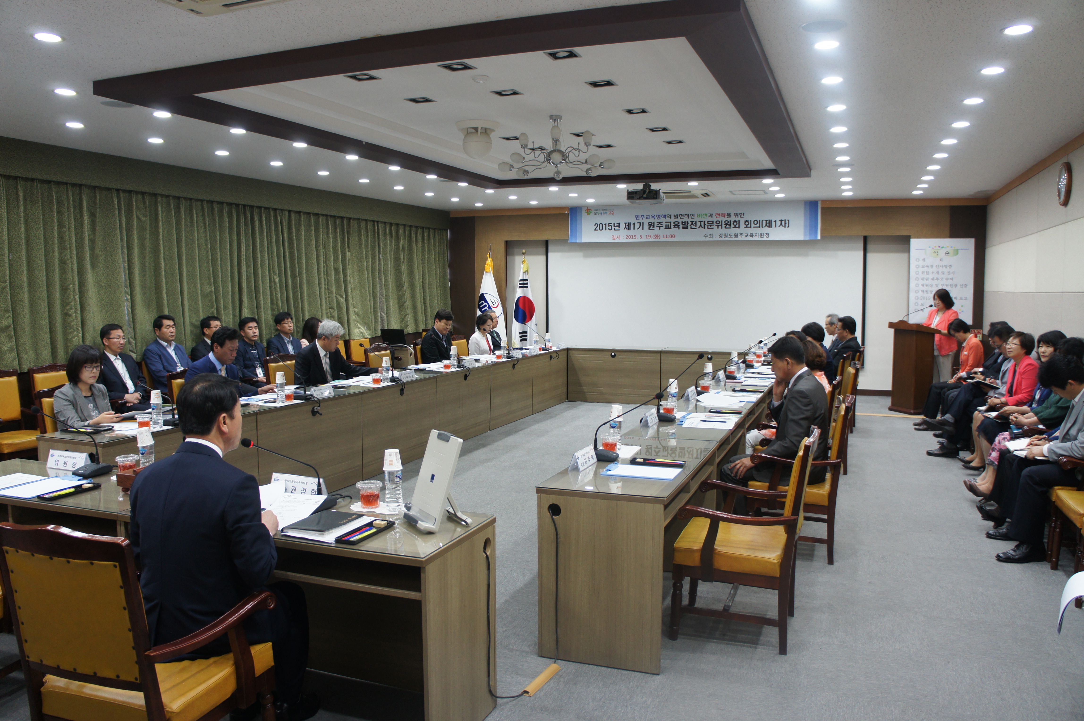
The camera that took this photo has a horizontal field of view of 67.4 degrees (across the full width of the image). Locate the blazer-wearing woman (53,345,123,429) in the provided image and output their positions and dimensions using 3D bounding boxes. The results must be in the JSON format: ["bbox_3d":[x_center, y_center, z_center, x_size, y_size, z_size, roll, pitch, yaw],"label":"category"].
[{"bbox_3d":[-2.772,0.526,5.154,0.760,1.240,0.500,3,6,23],"label":"blazer-wearing woman"}]

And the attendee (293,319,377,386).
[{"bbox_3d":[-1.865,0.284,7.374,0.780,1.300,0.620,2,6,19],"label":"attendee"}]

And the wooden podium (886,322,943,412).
[{"bbox_3d":[4.768,0.067,10.435,0.420,1.170,0.530,-1,5,-16],"label":"wooden podium"}]

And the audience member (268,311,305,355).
[{"bbox_3d":[-2.675,0.147,8.766,0.780,1.310,0.500,2,5,21],"label":"audience member"}]

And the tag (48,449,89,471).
[{"bbox_3d":[-2.205,0.466,3.802,0.240,0.080,0.062,2,5,21],"label":"tag"}]

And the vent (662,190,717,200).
[{"bbox_3d":[1.871,-2.244,11.136,0.950,0.060,0.780,2,5,21],"label":"vent"}]

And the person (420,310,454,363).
[{"bbox_3d":[-1.117,0.046,9.838,0.780,1.320,0.520,2,5,21],"label":"person"}]

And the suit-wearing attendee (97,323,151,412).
[{"bbox_3d":[-3.467,0.328,6.962,0.820,1.280,0.530,3,6,23],"label":"suit-wearing attendee"}]

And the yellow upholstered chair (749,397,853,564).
[{"bbox_3d":[1.600,0.685,5.035,0.600,0.980,0.560,2,6,21],"label":"yellow upholstered chair"}]

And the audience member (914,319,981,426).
[{"bbox_3d":[4.656,0.154,9.241,0.760,1.250,0.500,2,6,21],"label":"audience member"}]

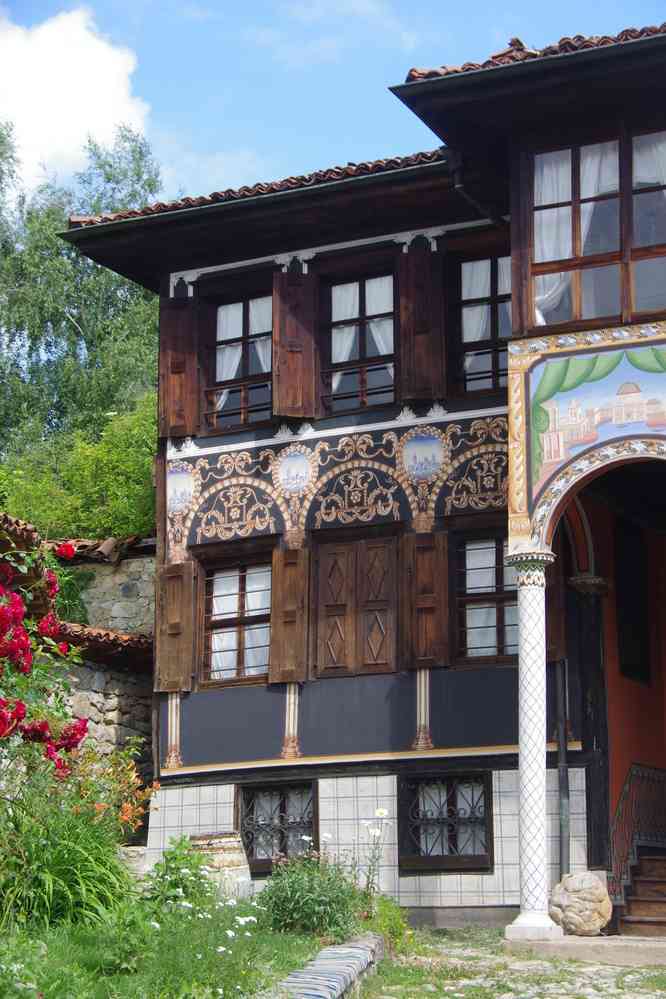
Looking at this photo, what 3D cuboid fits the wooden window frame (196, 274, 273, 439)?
[{"bbox_3d":[-1.017,-1.570,21.873,0.996,1.676,0.180,-7,-15,25],"label":"wooden window frame"}]

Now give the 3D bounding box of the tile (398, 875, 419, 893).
[{"bbox_3d":[0.660,3.338,17.368,0.199,0.154,0.015,-7,-16,25],"label":"tile"}]

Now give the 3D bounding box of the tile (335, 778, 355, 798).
[{"bbox_3d":[0.117,2.707,18.725,0.200,0.183,0.020,-6,-14,27],"label":"tile"}]

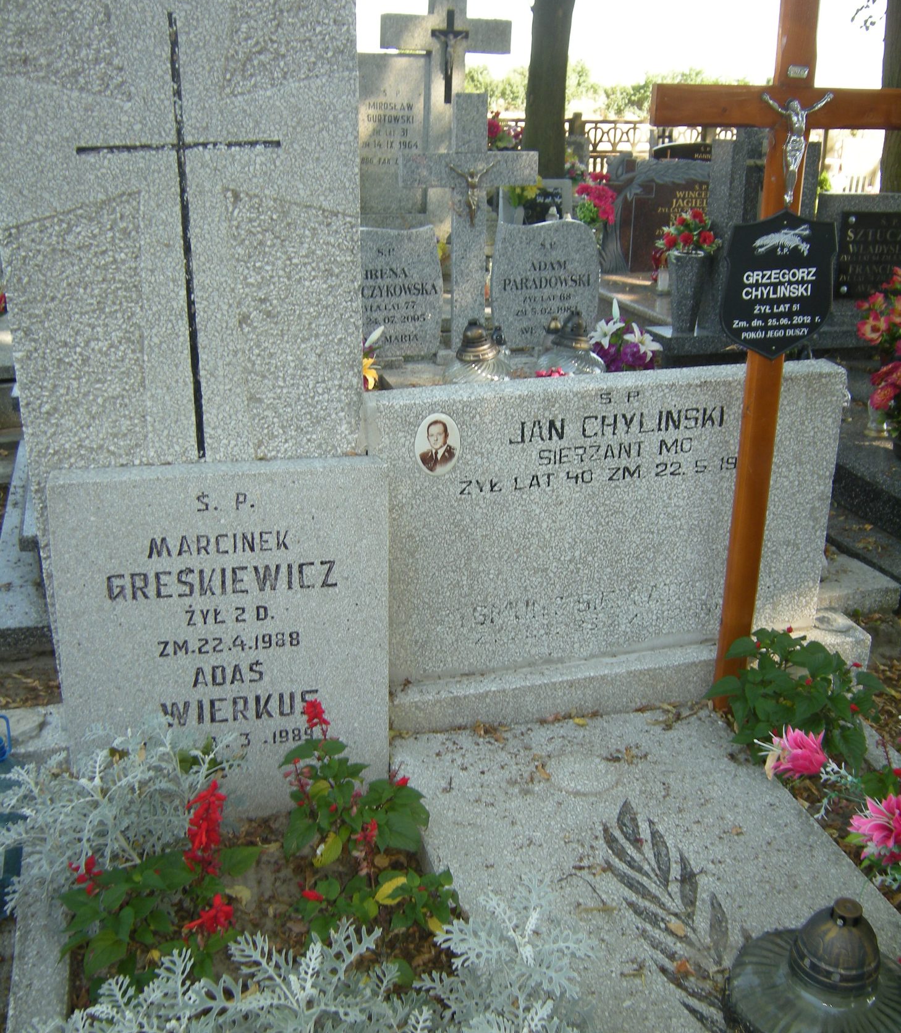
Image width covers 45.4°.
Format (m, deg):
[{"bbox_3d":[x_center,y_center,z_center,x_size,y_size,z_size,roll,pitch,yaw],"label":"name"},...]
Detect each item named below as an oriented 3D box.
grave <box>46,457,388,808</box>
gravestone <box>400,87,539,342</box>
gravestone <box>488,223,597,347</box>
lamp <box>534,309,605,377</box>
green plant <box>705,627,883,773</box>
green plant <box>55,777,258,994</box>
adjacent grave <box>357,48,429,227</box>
[{"bbox_3d":[-0.411,0.233,1.987,0.580,0.653,0.112,-3,13,-15],"label":"grave"},{"bbox_3d":[0.075,-1.315,4.859,0.632,1.110,0.130,-5,21,-15],"label":"gravestone"},{"bbox_3d":[0.432,-1.087,5.064,0.535,0.602,0.100,-5,21,-15],"label":"gravestone"},{"bbox_3d":[0.487,-0.676,4.370,0.285,0.335,0.285,-5,21,-15],"label":"lamp"},{"bbox_3d":[0.723,0.364,2.237,0.340,0.250,0.270,-5,21,-15],"label":"green plant"},{"bbox_3d":[-0.444,0.546,1.643,0.280,0.260,0.250,-5,21,-15],"label":"green plant"},{"bbox_3d":[-0.418,-2.584,7.340,0.493,1.054,0.130,-5,21,-15],"label":"adjacent grave"}]

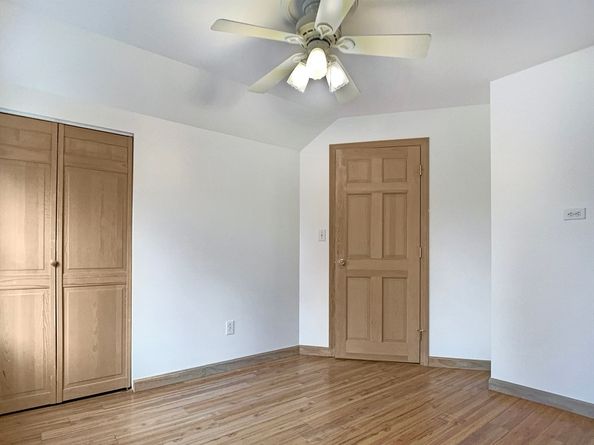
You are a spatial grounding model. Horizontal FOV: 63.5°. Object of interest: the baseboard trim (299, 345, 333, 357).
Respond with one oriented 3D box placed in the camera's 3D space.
[{"bbox_3d":[0.179,1.267,4.711,0.336,0.090,0.016,-1,-3,19],"label":"baseboard trim"}]

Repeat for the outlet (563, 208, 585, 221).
[{"bbox_3d":[1.807,-0.053,3.124,0.012,0.073,0.120,2,-3,-35],"label":"outlet"}]

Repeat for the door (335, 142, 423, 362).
[{"bbox_3d":[0.761,0.293,4.531,0.810,2.020,0.050,-1,-3,18],"label":"door"}]

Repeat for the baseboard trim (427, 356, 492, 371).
[{"bbox_3d":[1.436,1.250,4.247,0.520,0.090,0.016,-1,-3,19],"label":"baseboard trim"}]

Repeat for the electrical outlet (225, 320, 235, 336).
[{"bbox_3d":[-0.570,0.910,4.132,0.012,0.120,0.075,-2,-4,45],"label":"electrical outlet"}]

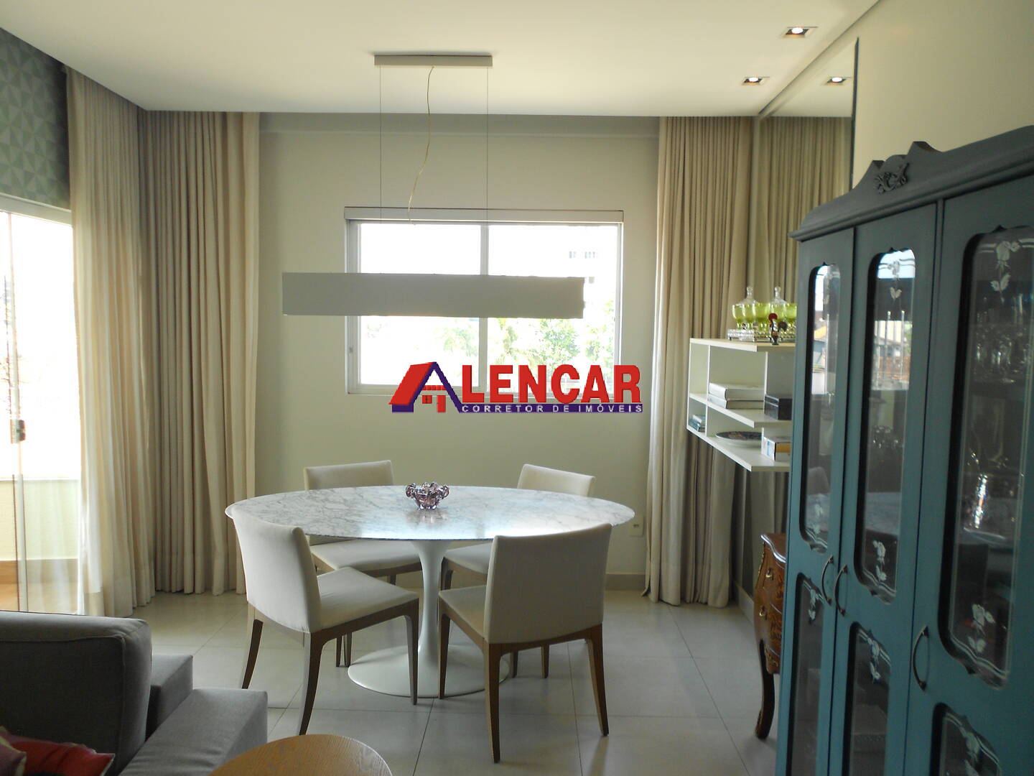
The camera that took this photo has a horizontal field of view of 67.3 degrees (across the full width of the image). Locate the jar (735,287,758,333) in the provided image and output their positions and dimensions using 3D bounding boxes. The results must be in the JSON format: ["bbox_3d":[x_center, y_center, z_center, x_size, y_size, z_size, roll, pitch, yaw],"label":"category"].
[{"bbox_3d":[1.239,-0.416,4.173,0.119,0.246,0.119,1,4,1],"label":"jar"}]

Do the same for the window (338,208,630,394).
[{"bbox_3d":[-0.202,-0.500,4.665,1.653,1.103,0.100,1,4,1],"label":"window"}]

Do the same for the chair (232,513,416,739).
[{"bbox_3d":[-0.784,0.898,3.180,0.506,0.829,0.575,5,6,43],"label":"chair"}]

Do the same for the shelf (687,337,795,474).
[{"bbox_3d":[1.129,0.035,3.685,0.364,0.506,1.265,1,4,1],"label":"shelf"}]

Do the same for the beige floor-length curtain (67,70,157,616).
[{"bbox_3d":[-2.140,-0.171,4.138,0.189,2.778,0.675,1,4,1],"label":"beige floor-length curtain"}]

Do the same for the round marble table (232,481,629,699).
[{"bbox_3d":[-0.390,0.917,3.517,1.820,0.752,1.027,1,4,1],"label":"round marble table"}]

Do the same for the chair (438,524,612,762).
[{"bbox_3d":[0.029,0.914,3.119,0.506,0.829,0.575,-1,5,-25],"label":"chair"}]

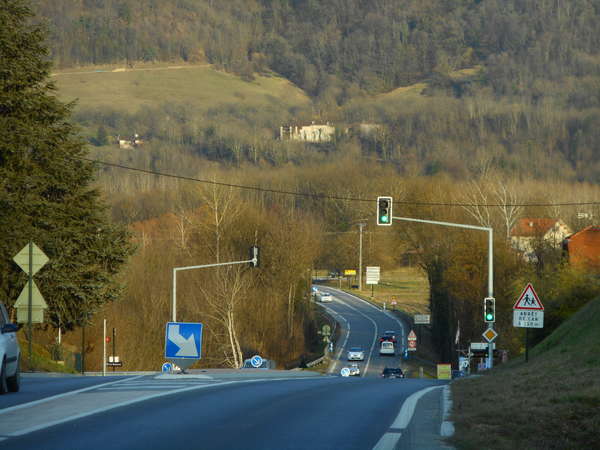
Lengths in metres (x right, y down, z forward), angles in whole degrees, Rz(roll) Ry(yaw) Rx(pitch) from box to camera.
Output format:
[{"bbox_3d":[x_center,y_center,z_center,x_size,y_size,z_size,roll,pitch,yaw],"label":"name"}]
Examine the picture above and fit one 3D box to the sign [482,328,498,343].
[{"bbox_3d":[6.179,3.586,112.500,0.490,0.490,0.060,0,0,2],"label":"sign"}]

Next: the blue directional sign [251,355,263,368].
[{"bbox_3d":[-1.716,5.442,138.000,0.470,0.470,0.070,0,0,0],"label":"blue directional sign"}]

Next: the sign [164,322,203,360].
[{"bbox_3d":[-2.340,2.344,70.000,0.720,0.720,0.100,3,0,-1],"label":"sign"}]

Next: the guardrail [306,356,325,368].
[{"bbox_3d":[1.625,14.063,352.000,0.350,0.800,28.000,0,0,3],"label":"guardrail"}]

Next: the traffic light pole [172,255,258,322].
[{"bbox_3d":[-3.851,4.125,158.000,3.950,5.900,0.400,0,0,2],"label":"traffic light pole"}]

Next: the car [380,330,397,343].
[{"bbox_3d":[10.978,13.917,430.000,1.800,1.500,4.300,0,0,1],"label":"car"}]

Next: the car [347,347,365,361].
[{"bbox_3d":[6.107,14.003,376.000,1.760,1.480,4.200,0,0,2],"label":"car"}]

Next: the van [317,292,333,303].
[{"bbox_3d":[4.010,11.963,572.000,1.800,1.600,4.400,0,0,-14],"label":"van"}]

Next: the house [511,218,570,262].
[{"bbox_3d":[48.069,2.886,690.000,8.700,8.300,10.200,0,0,-38],"label":"house"}]

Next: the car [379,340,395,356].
[{"bbox_3d":[10.308,14.594,407.000,1.720,1.720,4.200,0,0,2],"label":"car"}]

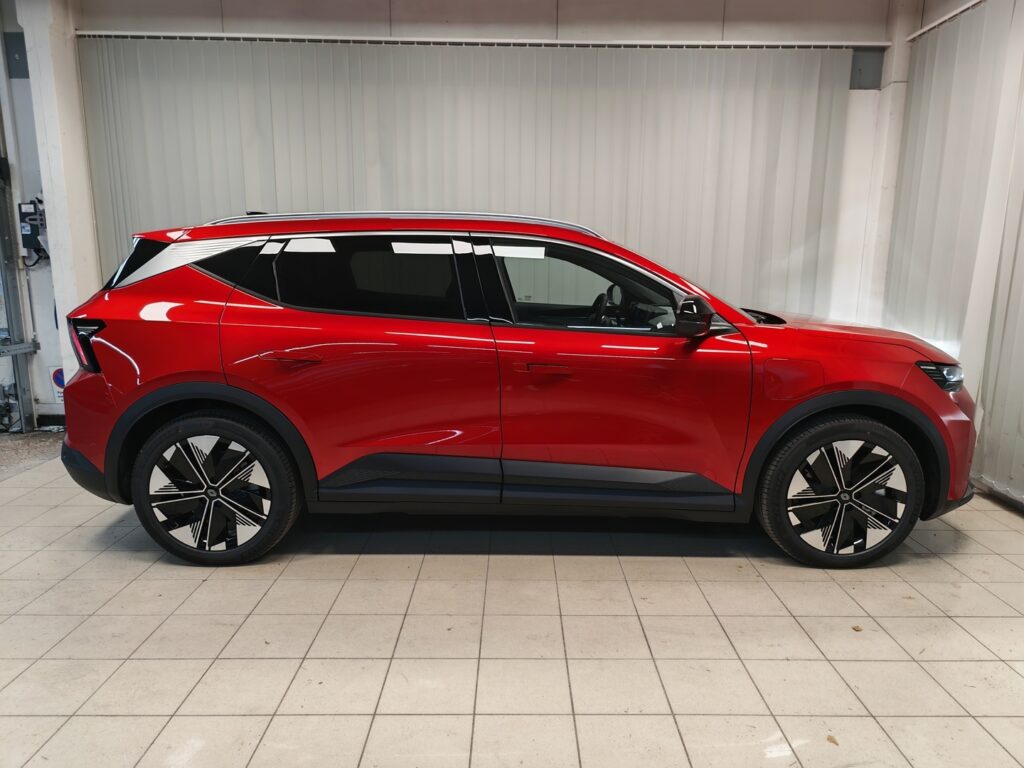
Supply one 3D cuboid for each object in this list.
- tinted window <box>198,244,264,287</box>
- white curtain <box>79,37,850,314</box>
[{"bbox_3d":[-1.245,-0.525,3.009,0.311,0.208,0.025,1,-13,4],"label":"tinted window"},{"bbox_3d":[-0.336,-1.035,5.149,5.565,2.893,0.100,0,9,0],"label":"white curtain"}]

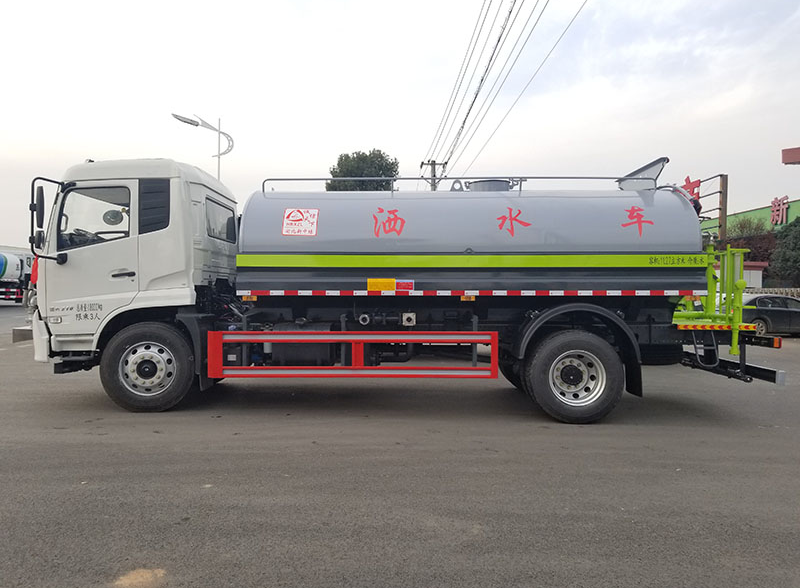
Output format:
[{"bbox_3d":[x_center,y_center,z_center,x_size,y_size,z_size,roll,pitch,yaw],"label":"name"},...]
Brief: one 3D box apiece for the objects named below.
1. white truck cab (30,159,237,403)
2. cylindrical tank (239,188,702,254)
[{"bbox_3d":[-3.250,-0.300,7.780,1.980,2.500,2.420,0,0,1],"label":"white truck cab"},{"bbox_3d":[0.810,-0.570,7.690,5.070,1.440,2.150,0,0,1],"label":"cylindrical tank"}]

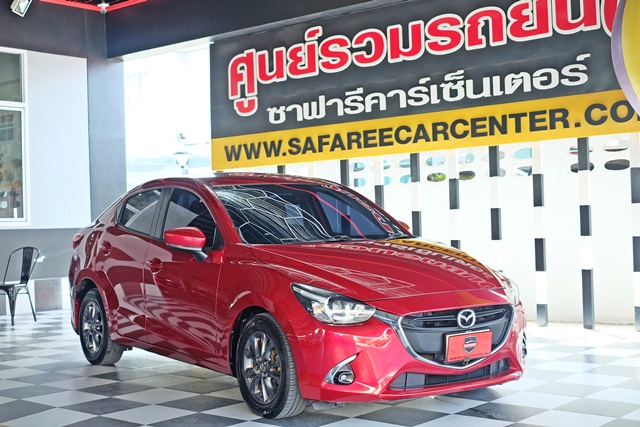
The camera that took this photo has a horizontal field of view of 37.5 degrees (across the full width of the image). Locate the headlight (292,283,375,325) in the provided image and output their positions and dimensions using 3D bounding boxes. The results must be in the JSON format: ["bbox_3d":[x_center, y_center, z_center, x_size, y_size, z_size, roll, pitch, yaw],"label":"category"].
[{"bbox_3d":[0.063,0.491,5.037,0.280,0.220,0.460,-1,0,-35],"label":"headlight"}]

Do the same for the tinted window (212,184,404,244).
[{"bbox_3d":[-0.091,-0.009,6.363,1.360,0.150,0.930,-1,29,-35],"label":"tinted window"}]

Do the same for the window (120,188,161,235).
[{"bbox_3d":[-1.379,-0.001,7.089,0.070,0.385,0.750,26,-16,-31],"label":"window"}]

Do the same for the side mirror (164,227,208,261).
[{"bbox_3d":[-0.841,0.177,5.907,0.245,0.205,0.155,-1,0,-35],"label":"side mirror"}]

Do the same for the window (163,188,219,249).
[{"bbox_3d":[-0.838,0.019,6.283,0.080,0.470,1.000,26,-16,-31],"label":"window"}]

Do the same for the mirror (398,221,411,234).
[{"bbox_3d":[0.605,0.142,6.910,0.245,0.205,0.155,-1,0,-35],"label":"mirror"}]

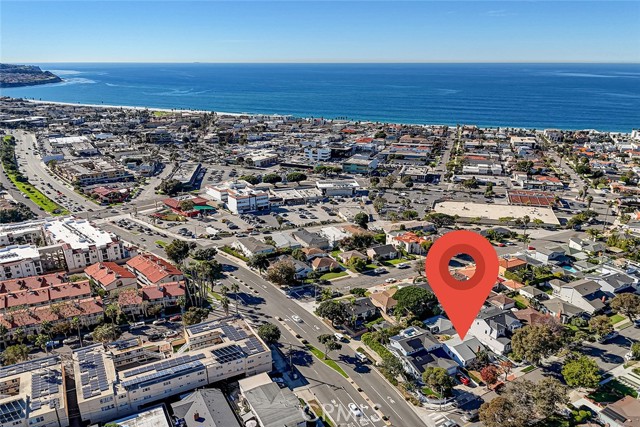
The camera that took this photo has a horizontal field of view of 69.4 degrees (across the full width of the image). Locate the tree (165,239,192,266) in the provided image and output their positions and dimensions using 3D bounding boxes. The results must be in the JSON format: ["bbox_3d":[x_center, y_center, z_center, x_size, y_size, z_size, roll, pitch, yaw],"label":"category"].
[{"bbox_3d":[-63.630,17.630,207.480,11.500,12.000,11.500,0,18,0],"label":"tree"}]

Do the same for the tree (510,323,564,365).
[{"bbox_3d":[66.440,39.870,140.670,14.300,11.800,13.800,0,18,0],"label":"tree"}]

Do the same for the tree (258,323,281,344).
[{"bbox_3d":[-15.600,37.400,143.400,6.800,6.800,6.800,0,18,0],"label":"tree"}]

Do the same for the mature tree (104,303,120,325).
[{"bbox_3d":[-67.500,33.600,151.200,4.800,9.000,4.800,0,18,0],"label":"mature tree"}]

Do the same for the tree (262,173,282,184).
[{"bbox_3d":[-35.460,-25.350,343.850,14.000,7.800,13.000,0,18,0],"label":"tree"}]

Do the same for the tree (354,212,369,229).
[{"bbox_3d":[23.430,2.790,259.880,7.400,7.200,7.200,0,18,0],"label":"tree"}]

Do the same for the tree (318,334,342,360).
[{"bbox_3d":[3.020,41.440,141.820,7.500,8.100,7.200,0,18,0],"label":"tree"}]

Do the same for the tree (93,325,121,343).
[{"bbox_3d":[-72.017,40.261,154.996,8.600,6.000,8.000,0,18,0],"label":"tree"}]

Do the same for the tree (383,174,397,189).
[{"bbox_3d":[50.200,-22.900,334.500,9.800,9.700,9.500,0,18,0],"label":"tree"}]

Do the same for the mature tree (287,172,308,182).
[{"bbox_3d":[-17.514,-25.563,347.462,15.300,9.800,13.000,0,18,0],"label":"mature tree"}]

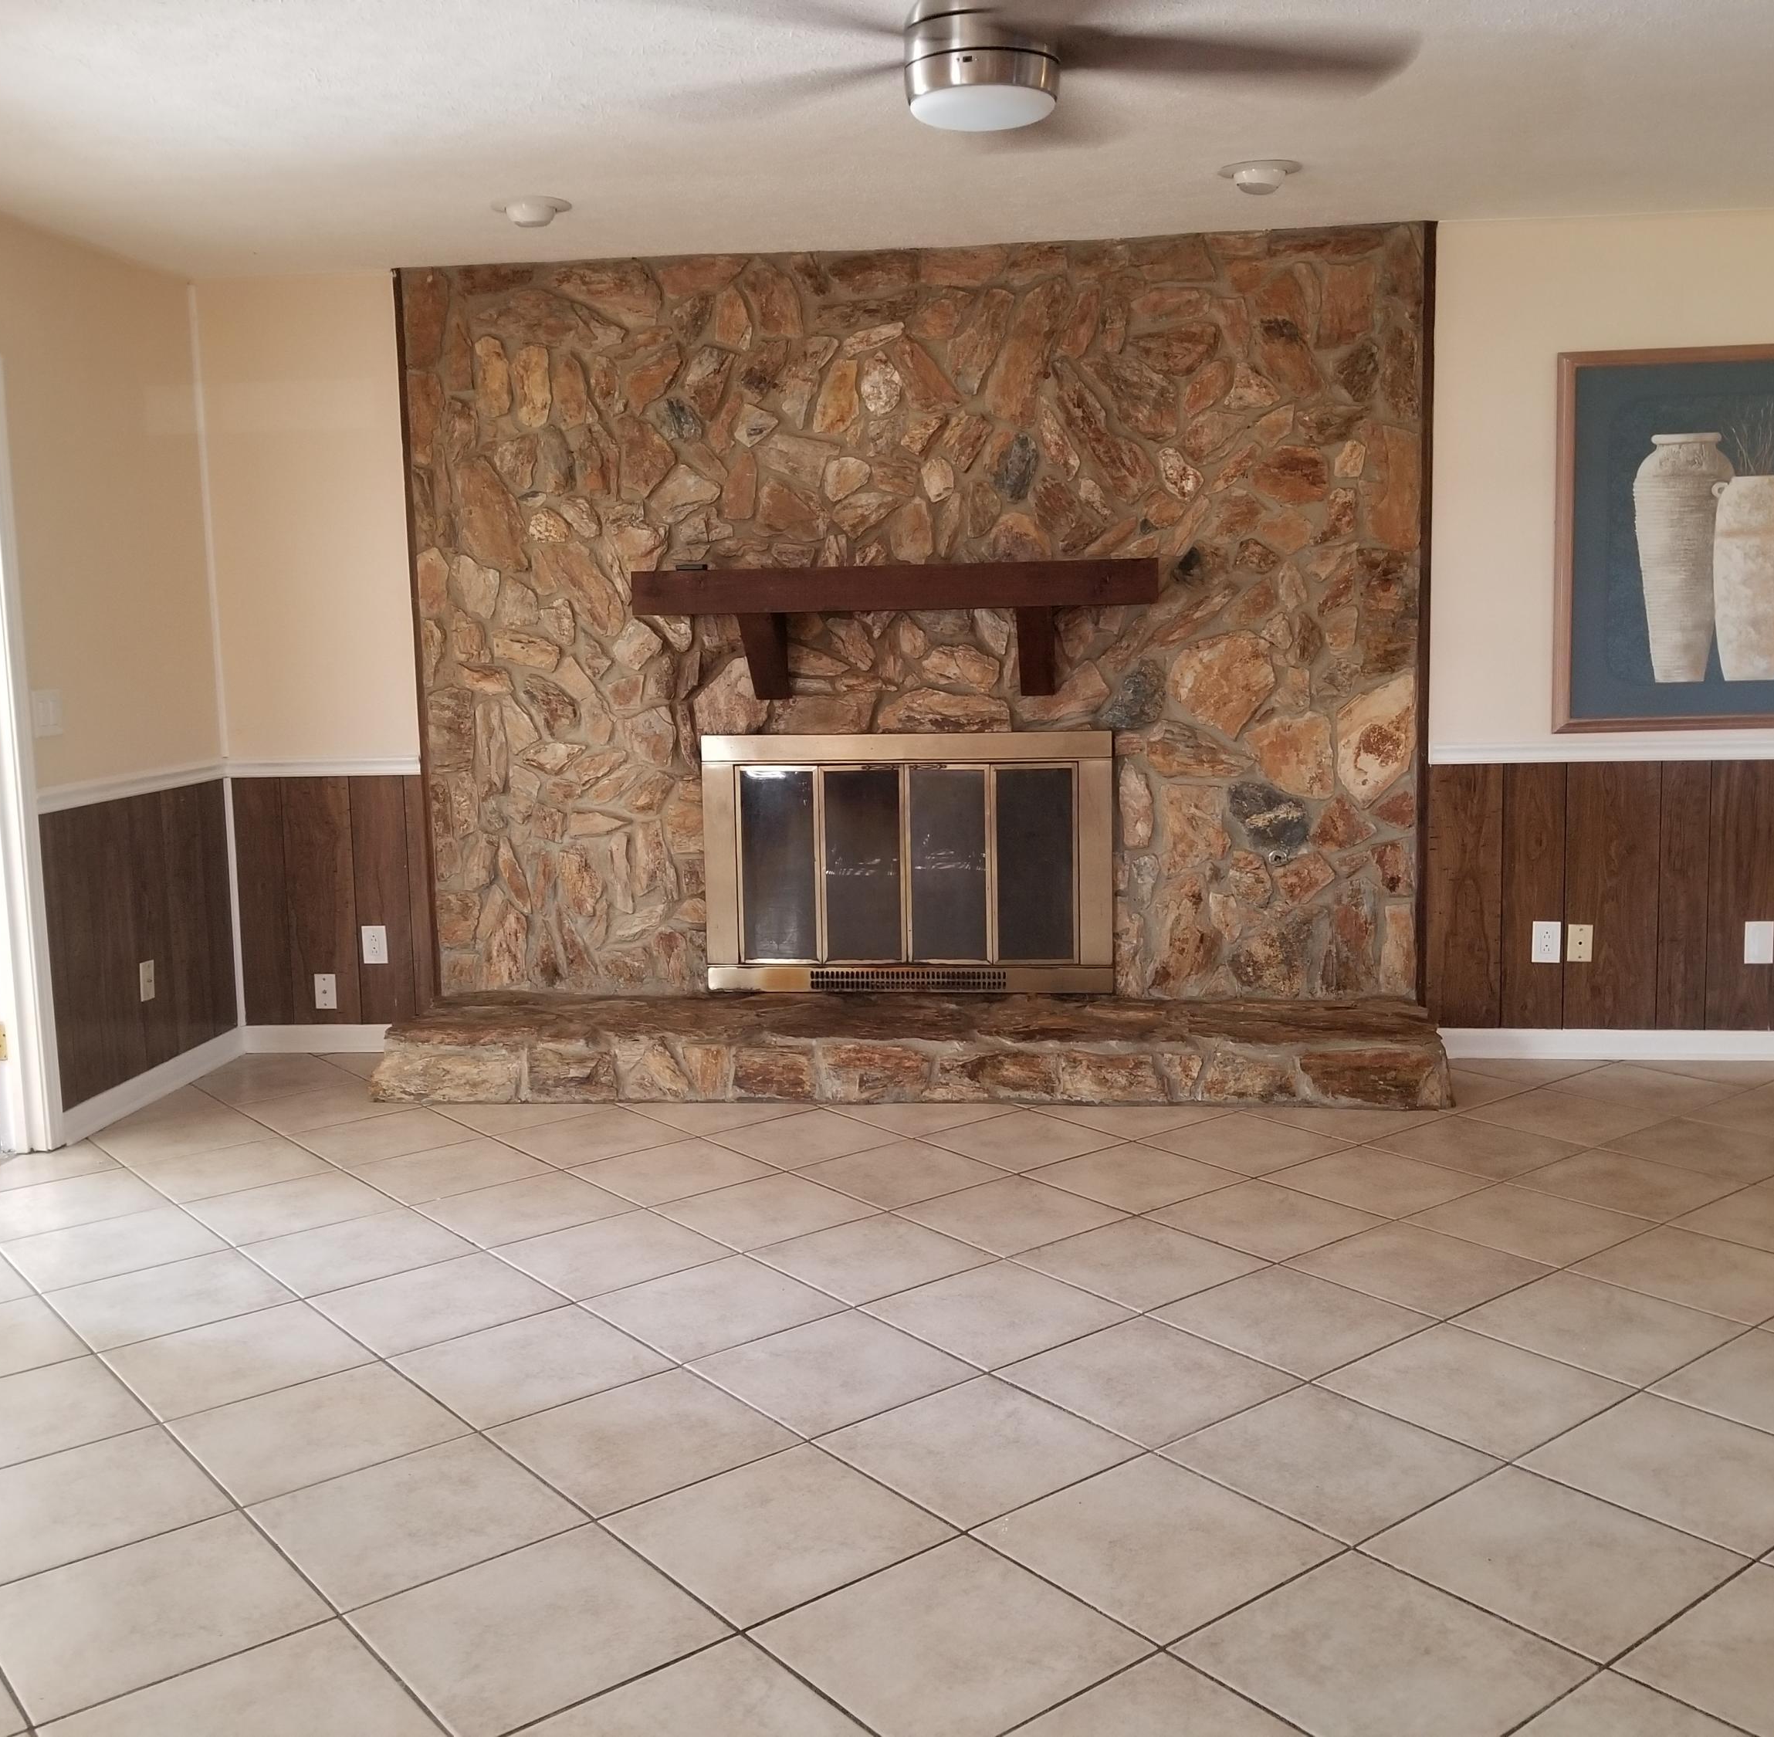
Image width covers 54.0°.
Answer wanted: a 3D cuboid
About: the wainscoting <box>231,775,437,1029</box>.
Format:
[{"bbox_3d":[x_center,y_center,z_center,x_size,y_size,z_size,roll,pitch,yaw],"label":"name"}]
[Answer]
[{"bbox_3d":[-1.800,0.116,5.632,0.671,0.815,0.020,0,8,6],"label":"wainscoting"}]

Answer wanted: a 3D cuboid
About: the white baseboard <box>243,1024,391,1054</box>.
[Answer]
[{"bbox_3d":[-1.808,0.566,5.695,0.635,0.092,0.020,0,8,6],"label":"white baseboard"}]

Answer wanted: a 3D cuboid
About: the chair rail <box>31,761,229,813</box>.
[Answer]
[{"bbox_3d":[-2.182,-0.248,5.119,0.030,0.062,1.014,0,8,6],"label":"chair rail"}]

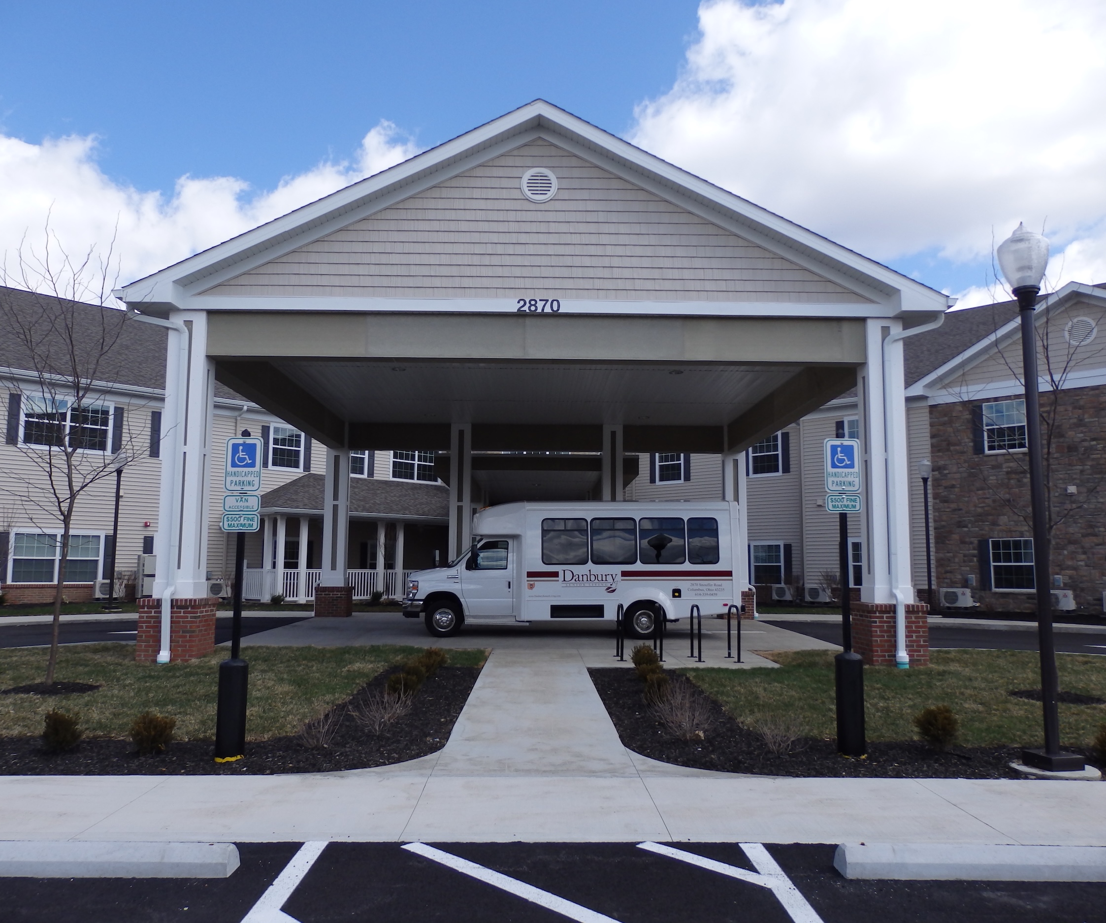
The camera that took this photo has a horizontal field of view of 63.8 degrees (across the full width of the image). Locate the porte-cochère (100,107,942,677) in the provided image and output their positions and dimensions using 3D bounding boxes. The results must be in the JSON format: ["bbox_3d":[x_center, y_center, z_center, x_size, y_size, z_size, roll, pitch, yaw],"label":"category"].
[{"bbox_3d":[-0.343,-0.608,18.234,12.000,8.270,11.250,0,-7,-1],"label":"porte-cochère"}]

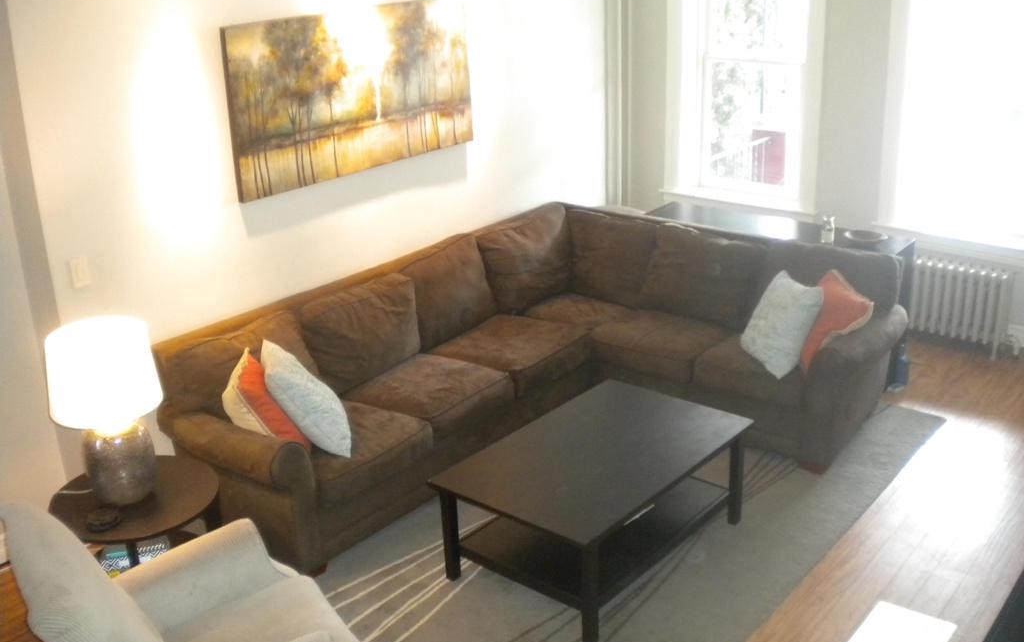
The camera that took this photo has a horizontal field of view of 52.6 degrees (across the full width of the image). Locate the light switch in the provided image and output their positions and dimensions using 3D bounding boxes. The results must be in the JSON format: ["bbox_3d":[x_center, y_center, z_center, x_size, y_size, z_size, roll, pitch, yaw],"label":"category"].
[{"bbox_3d":[-1.666,-0.185,4.017,0.014,0.119,0.073,14,26,37],"label":"light switch"}]

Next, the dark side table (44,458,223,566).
[{"bbox_3d":[-1.312,0.888,3.739,0.600,0.600,0.600,14,26,37],"label":"dark side table"}]

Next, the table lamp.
[{"bbox_3d":[-1.353,0.330,3.504,0.390,0.620,0.390,14,26,37],"label":"table lamp"}]

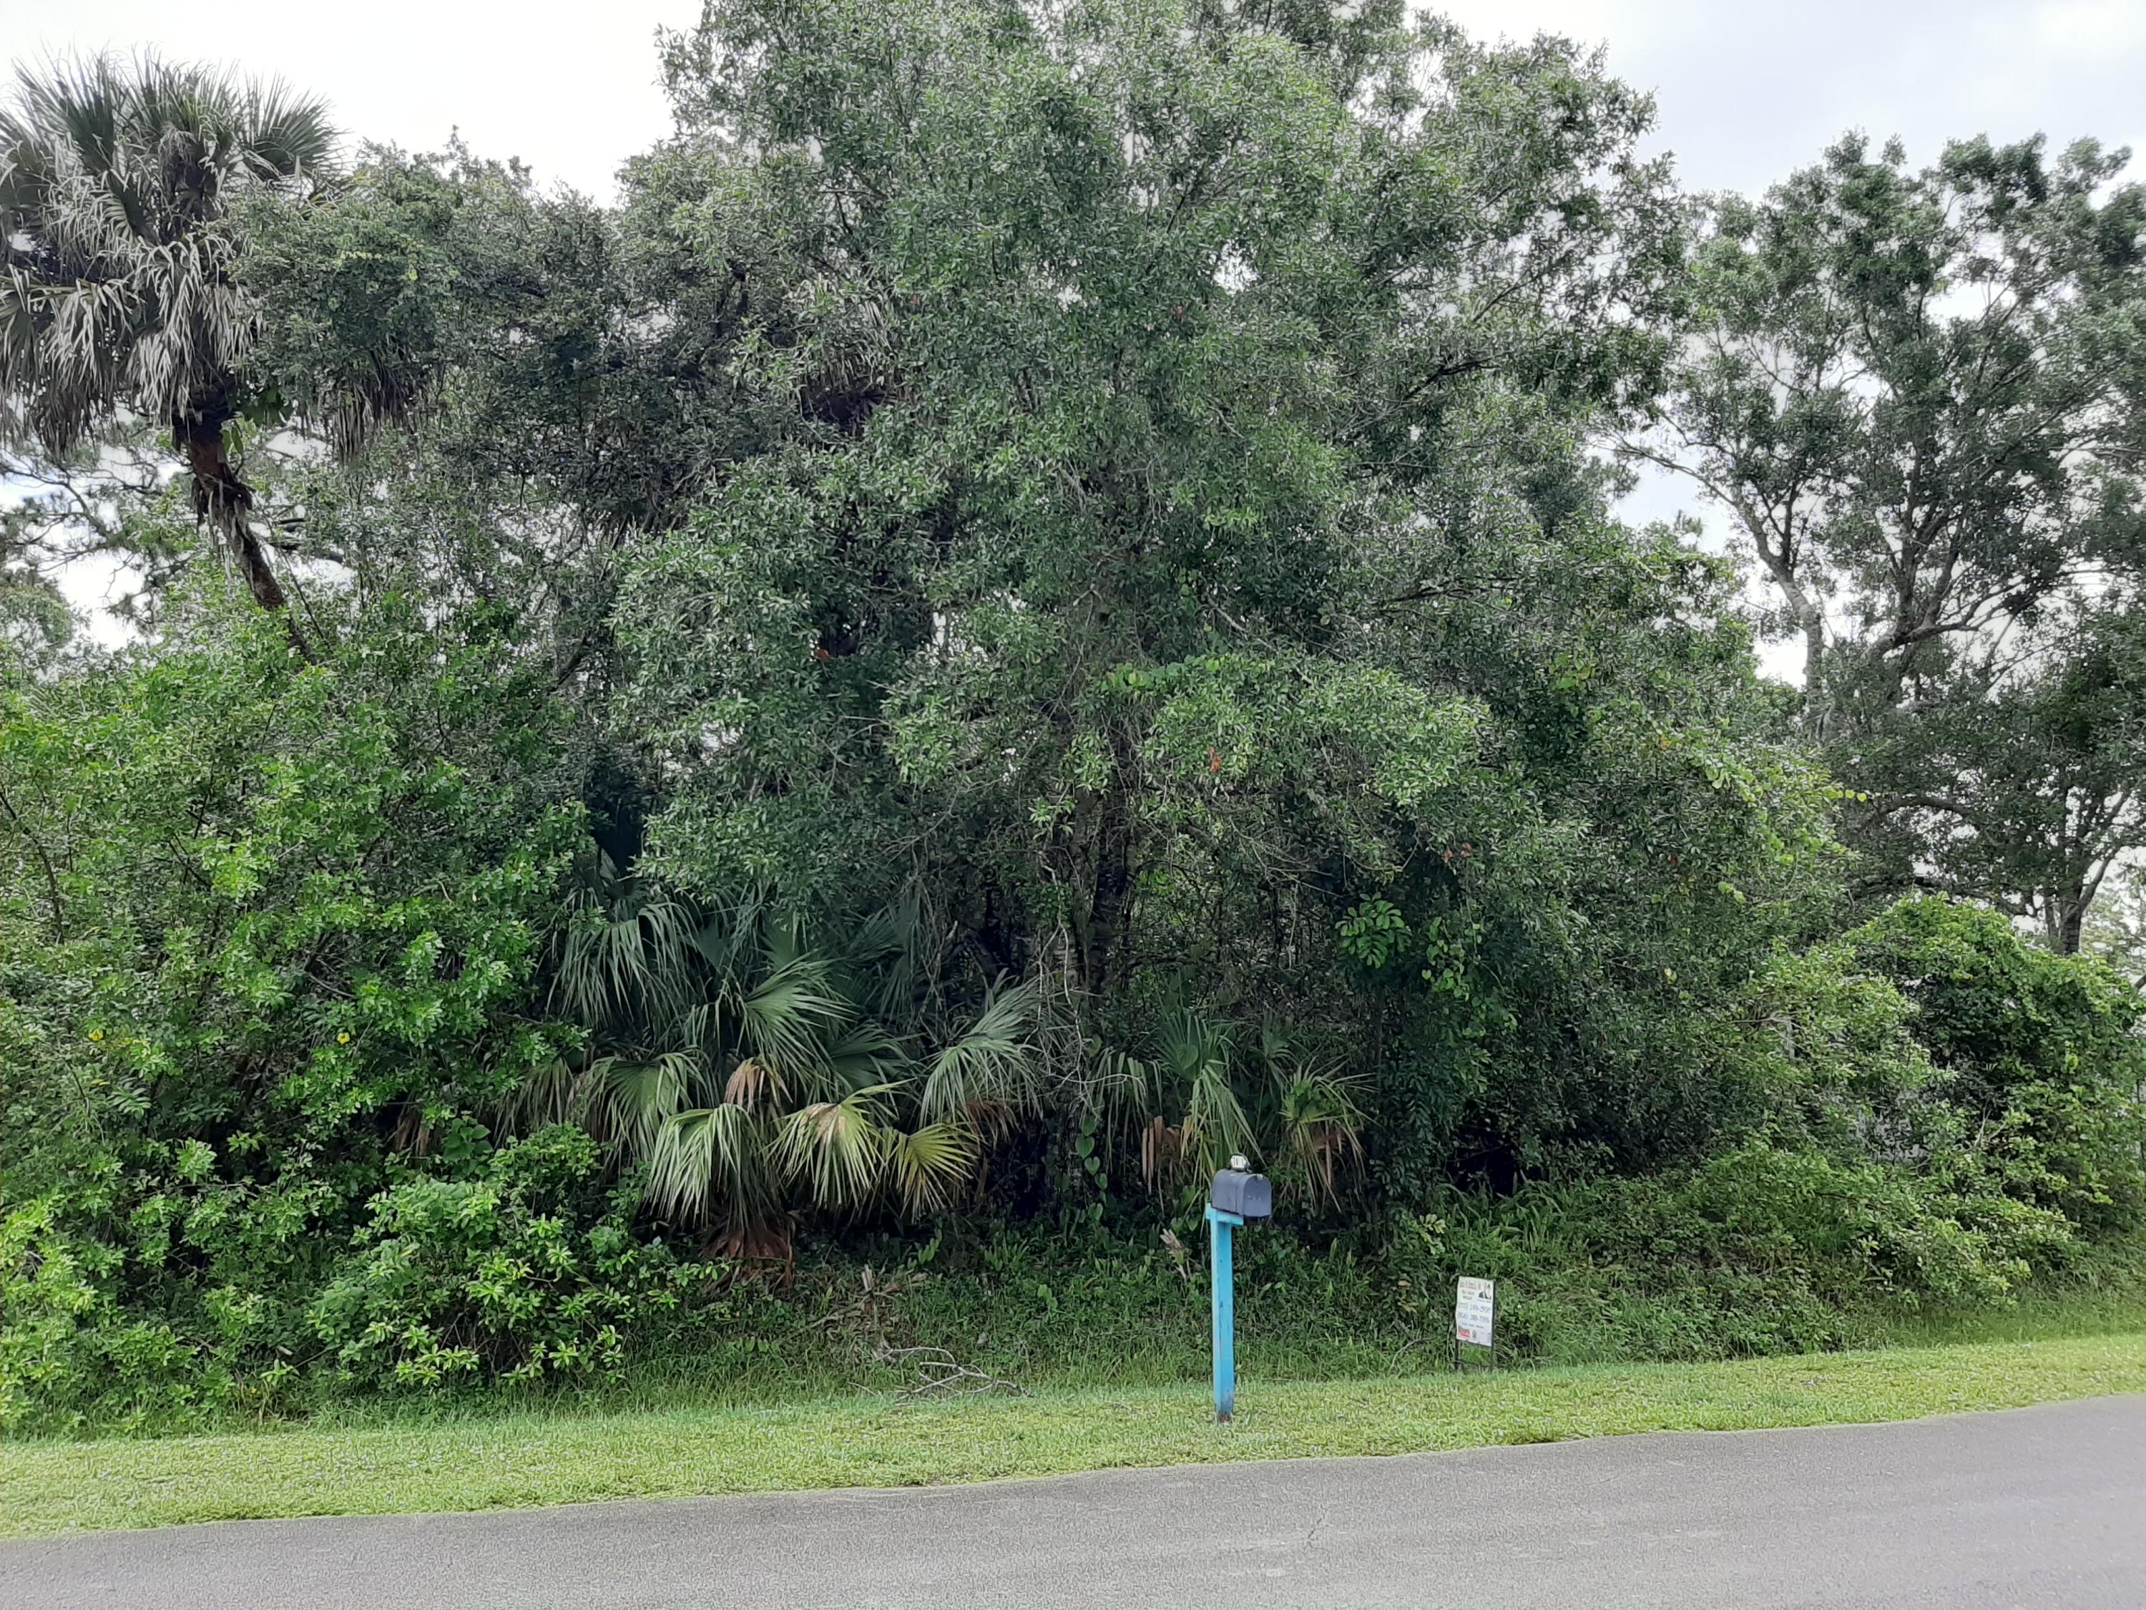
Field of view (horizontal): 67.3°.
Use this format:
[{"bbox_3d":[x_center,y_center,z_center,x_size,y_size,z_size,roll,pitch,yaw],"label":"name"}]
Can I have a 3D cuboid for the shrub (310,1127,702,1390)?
[{"bbox_3d":[-3.486,2.717,10.050,2.150,1.520,1.700,4,-11,-15],"label":"shrub"}]

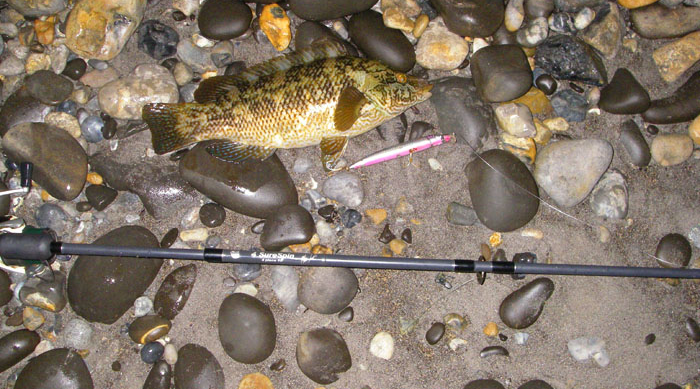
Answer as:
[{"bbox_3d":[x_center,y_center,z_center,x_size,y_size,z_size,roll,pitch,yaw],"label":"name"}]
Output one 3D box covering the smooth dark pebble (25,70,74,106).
[{"bbox_3d":[-0.347,-0.124,0.886,0.057,0.022,0.037,11,78,2],"label":"smooth dark pebble"}]

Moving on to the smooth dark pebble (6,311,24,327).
[{"bbox_3d":[-0.389,0.145,0.893,0.022,0.012,0.015,-30,82,-5],"label":"smooth dark pebble"}]

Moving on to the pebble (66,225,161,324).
[{"bbox_3d":[-0.261,0.086,0.854,0.083,0.037,0.119,41,81,8],"label":"pebble"}]

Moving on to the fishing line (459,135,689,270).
[{"bbox_3d":[0.242,0.014,0.863,0.290,0.030,0.018,32,76,9],"label":"fishing line"}]

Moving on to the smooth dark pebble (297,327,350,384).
[{"bbox_3d":[-0.030,0.185,0.878,0.064,0.040,0.060,44,84,6],"label":"smooth dark pebble"}]

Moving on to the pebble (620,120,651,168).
[{"bbox_3d":[0.344,-0.061,0.928,0.027,0.022,0.061,-19,77,-5],"label":"pebble"}]

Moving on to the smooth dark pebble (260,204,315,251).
[{"bbox_3d":[-0.074,0.037,0.896,0.065,0.032,0.050,-16,77,-4],"label":"smooth dark pebble"}]

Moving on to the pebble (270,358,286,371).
[{"bbox_3d":[-0.077,0.186,0.831,0.017,0.005,0.009,-38,77,-11],"label":"pebble"}]

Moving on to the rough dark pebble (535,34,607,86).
[{"bbox_3d":[0.283,-0.172,0.985,0.093,0.045,0.061,19,76,5],"label":"rough dark pebble"}]

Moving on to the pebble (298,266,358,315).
[{"bbox_3d":[-0.026,0.110,0.916,0.071,0.041,0.068,0,75,0],"label":"pebble"}]

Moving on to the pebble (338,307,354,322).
[{"bbox_3d":[-0.002,0.132,0.846,0.015,0.009,0.015,36,76,10],"label":"pebble"}]

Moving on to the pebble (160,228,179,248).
[{"bbox_3d":[-0.221,0.054,0.940,0.014,0.010,0.027,28,77,7],"label":"pebble"}]

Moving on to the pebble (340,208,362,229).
[{"bbox_3d":[0.003,0.028,0.908,0.022,0.017,0.024,-15,76,-4],"label":"pebble"}]

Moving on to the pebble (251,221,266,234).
[{"bbox_3d":[-0.099,0.037,0.870,0.025,0.009,0.016,-5,78,-1],"label":"pebble"}]

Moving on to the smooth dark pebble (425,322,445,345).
[{"bbox_3d":[0.100,0.165,0.910,0.019,0.012,0.028,29,77,7],"label":"smooth dark pebble"}]

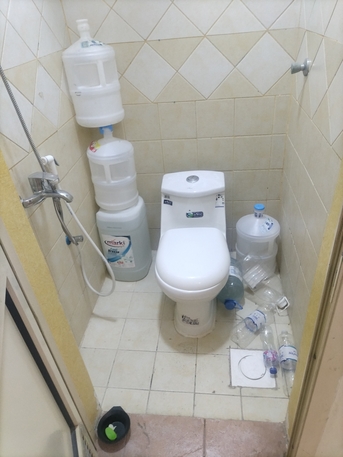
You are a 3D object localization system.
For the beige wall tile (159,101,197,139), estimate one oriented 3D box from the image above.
[{"bbox_3d":[0.035,-0.585,1.861,0.198,0.198,0.012,-1,34,8],"label":"beige wall tile"}]

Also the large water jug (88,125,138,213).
[{"bbox_3d":[-0.325,-0.350,1.903,0.254,0.459,0.254,2,38,6],"label":"large water jug"}]

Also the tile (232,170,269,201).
[{"bbox_3d":[0.469,-0.252,2.026,0.198,0.198,0.012,-1,34,8],"label":"tile"}]

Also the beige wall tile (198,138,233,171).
[{"bbox_3d":[0.256,-0.424,1.975,0.200,0.200,0.010,-1,35,8],"label":"beige wall tile"}]

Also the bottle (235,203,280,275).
[{"bbox_3d":[0.519,0.066,2.076,0.258,0.468,0.258,-1,35,8],"label":"bottle"}]

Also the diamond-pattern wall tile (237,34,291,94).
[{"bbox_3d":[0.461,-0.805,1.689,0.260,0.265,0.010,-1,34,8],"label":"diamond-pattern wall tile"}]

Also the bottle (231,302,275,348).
[{"bbox_3d":[0.441,0.496,1.802,0.088,0.088,0.325,24,45,36],"label":"bottle"}]

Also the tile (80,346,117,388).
[{"bbox_3d":[-0.382,0.689,1.692,0.198,0.012,0.198,-1,36,8],"label":"tile"}]

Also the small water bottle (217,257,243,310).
[{"bbox_3d":[0.337,0.320,1.985,0.152,0.152,0.342,-2,34,6],"label":"small water bottle"}]

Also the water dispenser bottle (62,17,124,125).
[{"bbox_3d":[-0.378,-0.744,1.674,0.254,0.451,0.254,1,37,7],"label":"water dispenser bottle"}]

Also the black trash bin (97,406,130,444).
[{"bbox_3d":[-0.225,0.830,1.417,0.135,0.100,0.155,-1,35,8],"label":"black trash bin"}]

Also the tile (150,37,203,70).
[{"bbox_3d":[0.026,-0.847,1.686,0.277,0.143,0.012,-1,34,8],"label":"tile"}]

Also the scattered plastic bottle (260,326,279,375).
[{"bbox_3d":[0.473,0.582,1.645,0.067,0.067,0.239,-2,36,7],"label":"scattered plastic bottle"}]

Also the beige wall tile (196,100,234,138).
[{"bbox_3d":[0.239,-0.594,1.864,0.201,0.201,0.010,-1,34,8],"label":"beige wall tile"}]

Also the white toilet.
[{"bbox_3d":[0.127,0.130,1.854,0.370,0.624,0.709,-1,34,7],"label":"white toilet"}]

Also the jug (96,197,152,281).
[{"bbox_3d":[-0.279,0.062,2.136,0.255,0.477,0.263,-1,34,8],"label":"jug"}]

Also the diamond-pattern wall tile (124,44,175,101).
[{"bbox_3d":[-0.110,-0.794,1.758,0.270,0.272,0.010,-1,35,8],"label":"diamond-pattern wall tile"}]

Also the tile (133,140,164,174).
[{"bbox_3d":[-0.149,-0.421,2.035,0.201,0.201,0.010,-1,34,8],"label":"tile"}]

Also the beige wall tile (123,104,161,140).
[{"bbox_3d":[-0.167,-0.590,1.921,0.201,0.201,0.010,-1,34,8],"label":"beige wall tile"}]

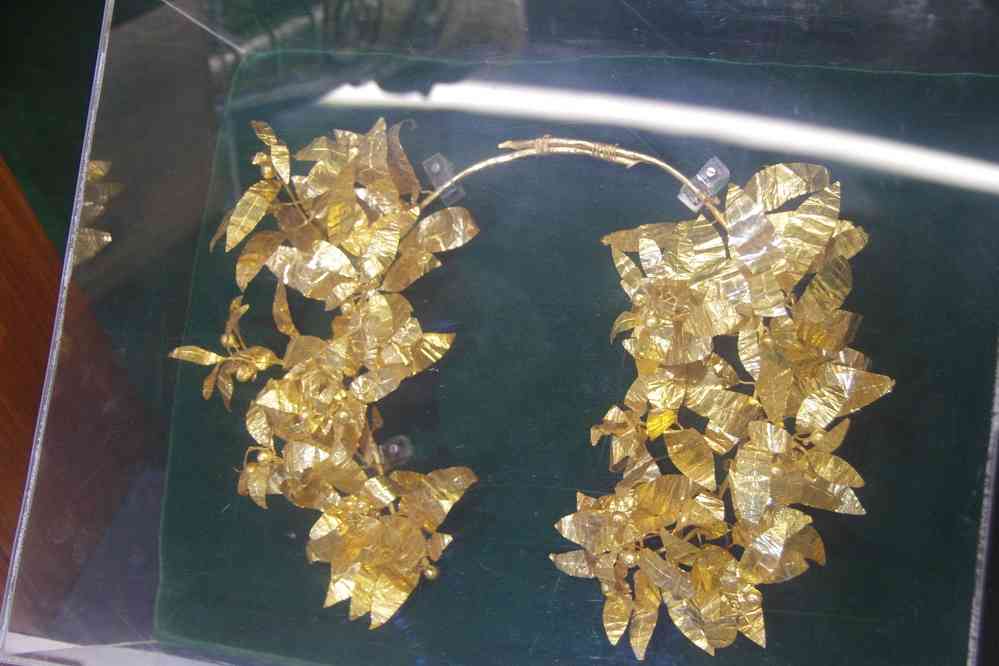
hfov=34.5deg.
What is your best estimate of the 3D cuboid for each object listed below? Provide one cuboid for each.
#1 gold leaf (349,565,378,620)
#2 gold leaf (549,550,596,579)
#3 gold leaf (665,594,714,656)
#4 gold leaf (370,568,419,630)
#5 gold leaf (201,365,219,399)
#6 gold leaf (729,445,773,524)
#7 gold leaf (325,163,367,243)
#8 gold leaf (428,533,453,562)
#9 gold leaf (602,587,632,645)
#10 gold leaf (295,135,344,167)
[{"bbox_3d":[-0.064,0.121,0.755,0.015,0.008,0.029,21,84,10],"label":"gold leaf"},{"bbox_3d":[0.034,0.103,0.723,0.023,0.007,0.012,10,84,12],"label":"gold leaf"},{"bbox_3d":[0.080,0.121,0.672,0.012,0.006,0.035,-37,71,7],"label":"gold leaf"},{"bbox_3d":[-0.050,0.119,0.719,0.016,0.006,0.033,31,92,15],"label":"gold leaf"},{"bbox_3d":[-0.143,0.024,0.799,0.006,0.006,0.019,21,87,6],"label":"gold leaf"},{"bbox_3d":[0.107,0.065,0.687,0.017,0.009,0.035,-5,82,14],"label":"gold leaf"},{"bbox_3d":[-0.077,-0.065,0.805,0.019,0.009,0.043,10,87,10],"label":"gold leaf"},{"bbox_3d":[-0.029,0.099,0.746,0.011,0.010,0.013,-4,81,8],"label":"gold leaf"},{"bbox_3d":[0.049,0.120,0.683,0.012,0.006,0.026,1,82,15],"label":"gold leaf"},{"bbox_3d":[-0.090,-0.092,0.813,0.029,0.007,0.015,3,86,10],"label":"gold leaf"}]

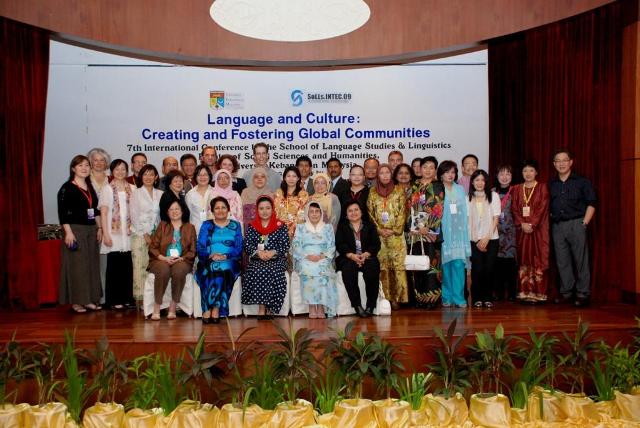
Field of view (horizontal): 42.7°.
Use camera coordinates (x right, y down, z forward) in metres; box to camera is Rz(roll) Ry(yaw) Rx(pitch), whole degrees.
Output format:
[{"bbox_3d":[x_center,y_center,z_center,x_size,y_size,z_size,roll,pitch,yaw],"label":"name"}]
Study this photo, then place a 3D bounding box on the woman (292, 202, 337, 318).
[{"bbox_3d":[-0.056,0.459,8.350,0.460,1.150,0.700,0,0,-2],"label":"woman"}]

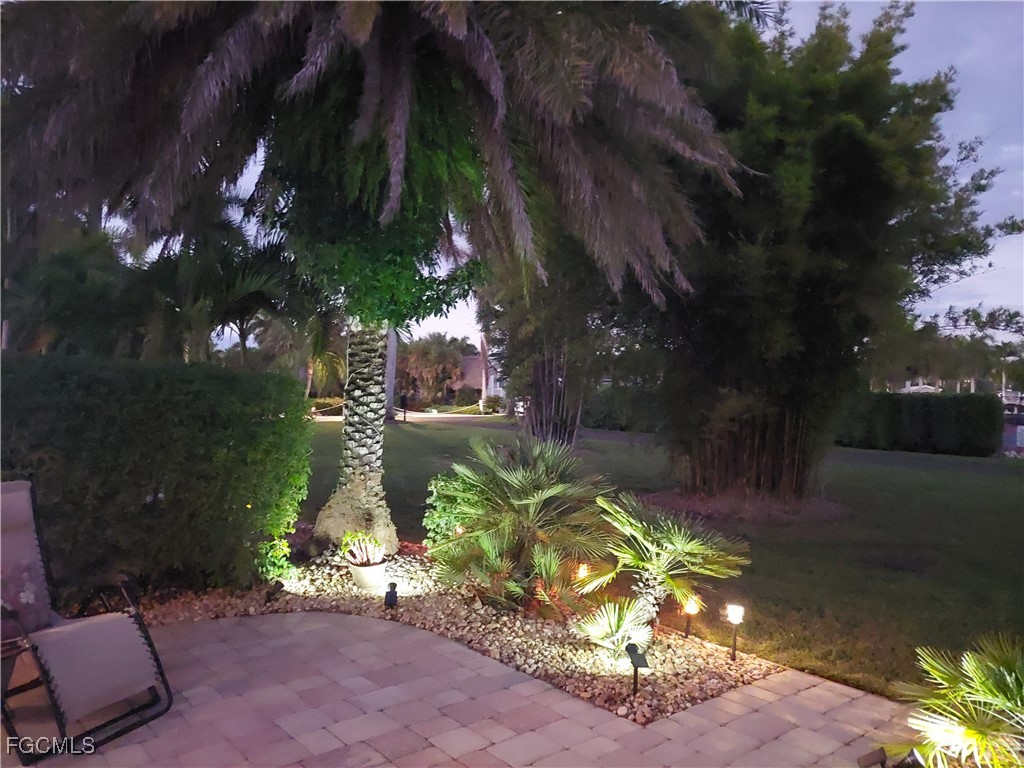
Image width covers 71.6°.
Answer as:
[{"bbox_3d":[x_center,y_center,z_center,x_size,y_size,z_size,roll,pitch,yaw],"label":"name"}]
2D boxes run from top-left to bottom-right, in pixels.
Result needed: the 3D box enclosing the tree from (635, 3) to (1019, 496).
[{"bbox_3d":[5.335,-2.345,12.200,6.400,8.400,5.600,0,-1,0],"label":"tree"}]

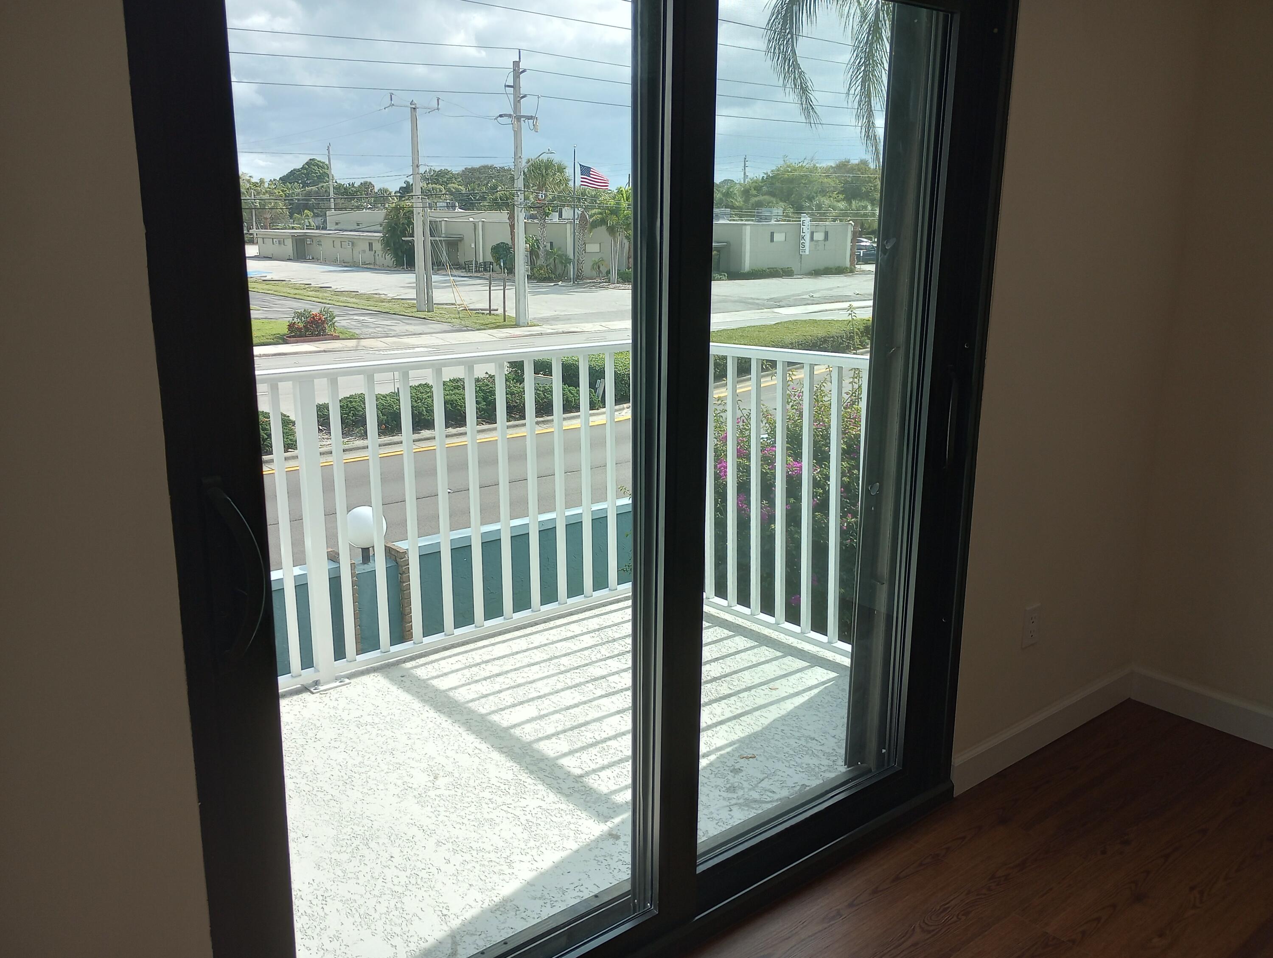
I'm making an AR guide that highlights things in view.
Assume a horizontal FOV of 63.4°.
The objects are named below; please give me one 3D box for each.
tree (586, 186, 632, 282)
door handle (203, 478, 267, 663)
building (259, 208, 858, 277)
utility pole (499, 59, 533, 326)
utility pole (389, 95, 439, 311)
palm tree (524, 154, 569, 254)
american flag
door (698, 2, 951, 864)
[{"bbox_3d":[-1.444,-15.876,67.293,3.800,6.067,3.600,1,13,0],"label":"tree"},{"bbox_3d":[-0.529,0.125,1.375,0.048,0.245,0.050,-10,17,-37],"label":"door handle"},{"bbox_3d":[-9.116,-23.256,100.000,30.000,5.200,48.000,-12,18,-41],"label":"building"},{"bbox_3d":[-4.989,-12.111,44.218,1.700,11.004,0.600,-10,17,-38],"label":"utility pole"},{"bbox_3d":[-10.454,-13.302,50.325,2.600,10.085,0.600,-10,17,-38],"label":"utility pole"},{"bbox_3d":[-6.508,-19.230,74.120,3.500,7.548,3.400,1,13,0],"label":"palm tree"},{"bbox_3d":[-2.767,-19.769,67.500,2.100,1.750,0.400,1,13,0],"label":"american flag"},{"bbox_3d":[0.389,-0.091,2.197,0.780,1.880,0.060,-10,17,-37],"label":"door"}]

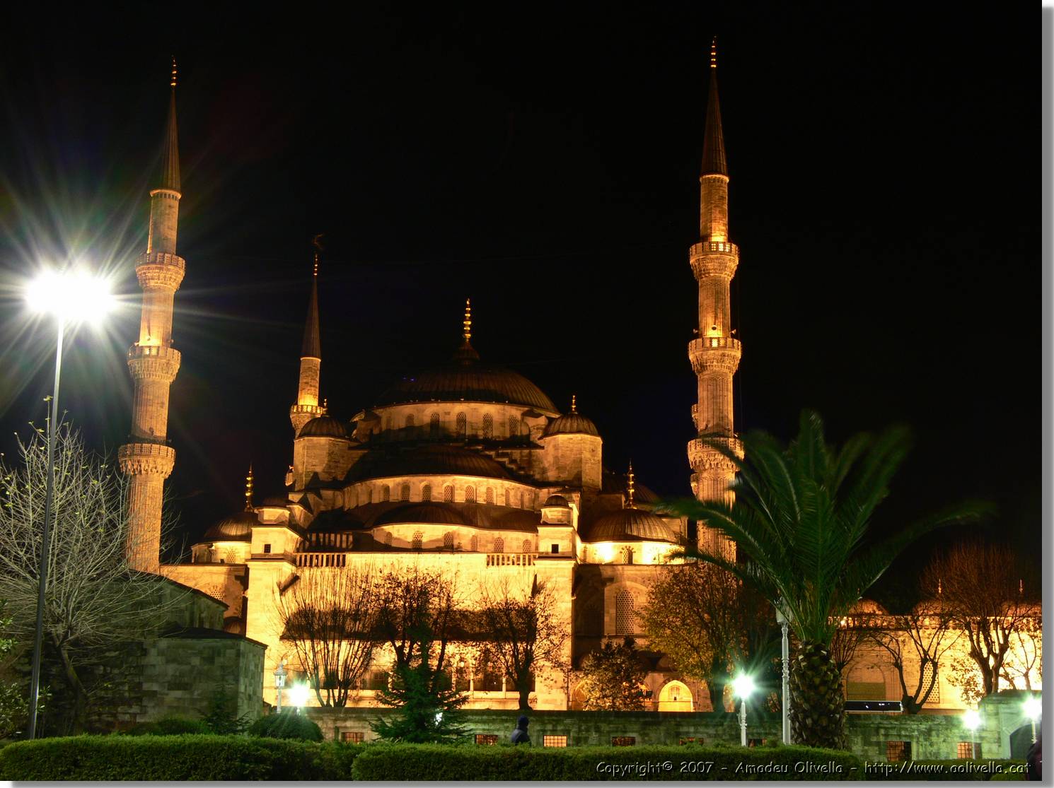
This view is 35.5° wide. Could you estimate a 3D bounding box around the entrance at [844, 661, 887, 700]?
[{"bbox_3d":[32.962,28.152,160.125,4.032,4.060,1.000,-1,-14,6],"label":"entrance"}]

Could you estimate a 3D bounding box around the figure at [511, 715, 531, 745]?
[{"bbox_3d":[-0.134,7.646,34.680,0.400,1.720,0.500,4,-14,-11],"label":"figure"}]

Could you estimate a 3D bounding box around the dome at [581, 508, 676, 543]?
[{"bbox_3d":[10.656,13.761,169.427,10.600,4.400,10.600,-1,-14,6],"label":"dome"}]

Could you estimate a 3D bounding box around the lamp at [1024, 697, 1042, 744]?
[{"bbox_3d":[23.602,16.161,76.441,0.580,4.300,0.580,1,-14,0],"label":"lamp"}]

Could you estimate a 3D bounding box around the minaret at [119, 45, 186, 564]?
[{"bbox_3d":[-39.463,-1.679,173.382,5.900,72.962,5.900,-1,-14,6],"label":"minaret"}]

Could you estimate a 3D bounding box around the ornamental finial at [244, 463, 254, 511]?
[{"bbox_3d":[-30.936,10.332,183.737,0.950,5.453,0.950,-1,-14,6],"label":"ornamental finial"}]

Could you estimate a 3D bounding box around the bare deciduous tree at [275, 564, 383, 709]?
[{"bbox_3d":[-15.318,19.267,127.058,8.500,12.392,8.000,-1,-14,6],"label":"bare deciduous tree"}]

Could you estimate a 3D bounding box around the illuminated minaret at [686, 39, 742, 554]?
[{"bbox_3d":[18.107,-1.393,157.386,5.600,71.000,5.600,-1,-14,6],"label":"illuminated minaret"}]

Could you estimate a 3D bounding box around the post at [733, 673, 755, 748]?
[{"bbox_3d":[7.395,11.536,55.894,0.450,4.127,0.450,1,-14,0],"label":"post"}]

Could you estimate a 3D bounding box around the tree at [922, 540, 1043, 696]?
[{"bbox_3d":[30.977,16.711,111.367,7.900,13.400,7.900,1,-14,0],"label":"tree"}]

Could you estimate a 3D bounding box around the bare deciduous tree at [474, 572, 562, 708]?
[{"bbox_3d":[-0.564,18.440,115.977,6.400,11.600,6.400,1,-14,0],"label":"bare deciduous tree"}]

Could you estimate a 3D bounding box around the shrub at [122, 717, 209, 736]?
[{"bbox_3d":[-9.066,8.820,41.054,2.200,1.500,1.900,1,-14,0],"label":"shrub"}]

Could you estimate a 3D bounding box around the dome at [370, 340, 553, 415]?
[{"bbox_3d":[-7.544,-1.967,206.387,23.200,9.124,23.200,-1,-14,6],"label":"dome"}]

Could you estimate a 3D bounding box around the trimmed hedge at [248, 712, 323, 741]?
[{"bbox_3d":[-5.480,8.015,37.146,1.800,1.647,1.750,-1,-14,6],"label":"trimmed hedge"}]

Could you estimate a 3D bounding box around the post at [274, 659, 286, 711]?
[{"bbox_3d":[-10.065,12.976,66.809,0.550,4.300,0.550,1,-14,0],"label":"post"}]

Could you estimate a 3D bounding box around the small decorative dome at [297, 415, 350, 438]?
[{"bbox_3d":[-23.451,3.884,191.580,6.200,3.066,6.200,-1,-14,6],"label":"small decorative dome"}]

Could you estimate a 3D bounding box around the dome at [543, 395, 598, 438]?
[{"bbox_3d":[5.293,2.637,188.979,6.700,5.081,6.700,-1,-14,6],"label":"dome"}]

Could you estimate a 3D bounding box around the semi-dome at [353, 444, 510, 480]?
[{"bbox_3d":[-8.400,6.962,172.184,20.000,6.000,10.500,-1,-14,6],"label":"semi-dome"}]

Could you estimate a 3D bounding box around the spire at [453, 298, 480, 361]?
[{"bbox_3d":[-7.457,-8.100,207.914,3.000,8.279,3.000,-1,-14,6],"label":"spire"}]

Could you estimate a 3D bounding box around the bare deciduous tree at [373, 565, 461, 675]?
[{"bbox_3d":[-7.707,18.048,116.050,6.400,12.100,6.400,1,-14,0],"label":"bare deciduous tree"}]

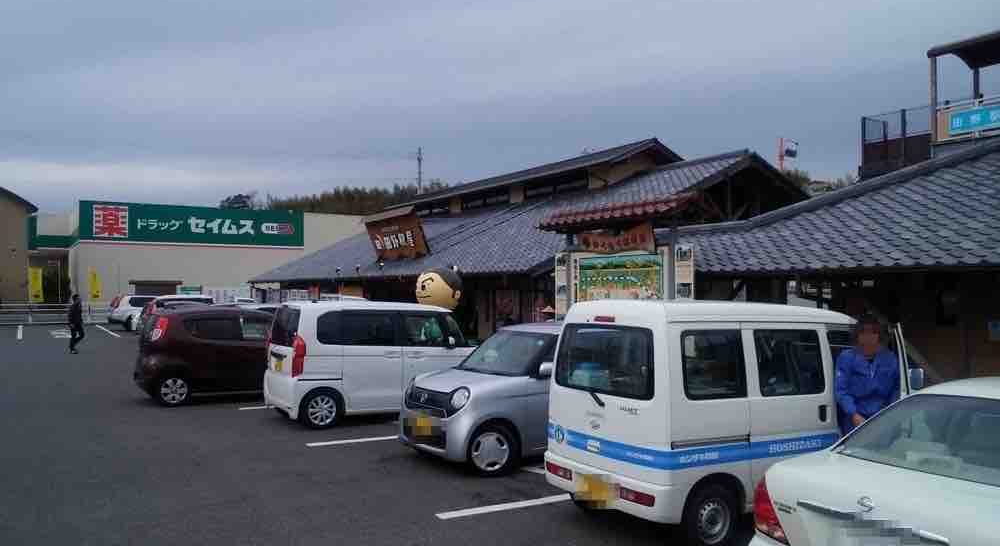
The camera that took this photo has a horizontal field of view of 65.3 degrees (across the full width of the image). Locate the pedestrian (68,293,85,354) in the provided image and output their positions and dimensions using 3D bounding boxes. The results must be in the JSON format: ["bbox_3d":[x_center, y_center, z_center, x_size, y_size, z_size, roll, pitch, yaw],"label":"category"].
[{"bbox_3d":[-12.060,1.447,22.232,0.440,1.690,0.480,1,-2,7],"label":"pedestrian"}]

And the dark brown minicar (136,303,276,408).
[{"bbox_3d":[-4.623,1.409,13.891,3.395,1.620,1.490,3,-3,-37],"label":"dark brown minicar"}]

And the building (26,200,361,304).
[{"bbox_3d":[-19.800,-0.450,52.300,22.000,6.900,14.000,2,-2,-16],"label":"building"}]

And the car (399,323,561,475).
[{"bbox_3d":[0.495,1.389,9.421,3.395,1.610,1.490,3,-3,-35],"label":"car"}]

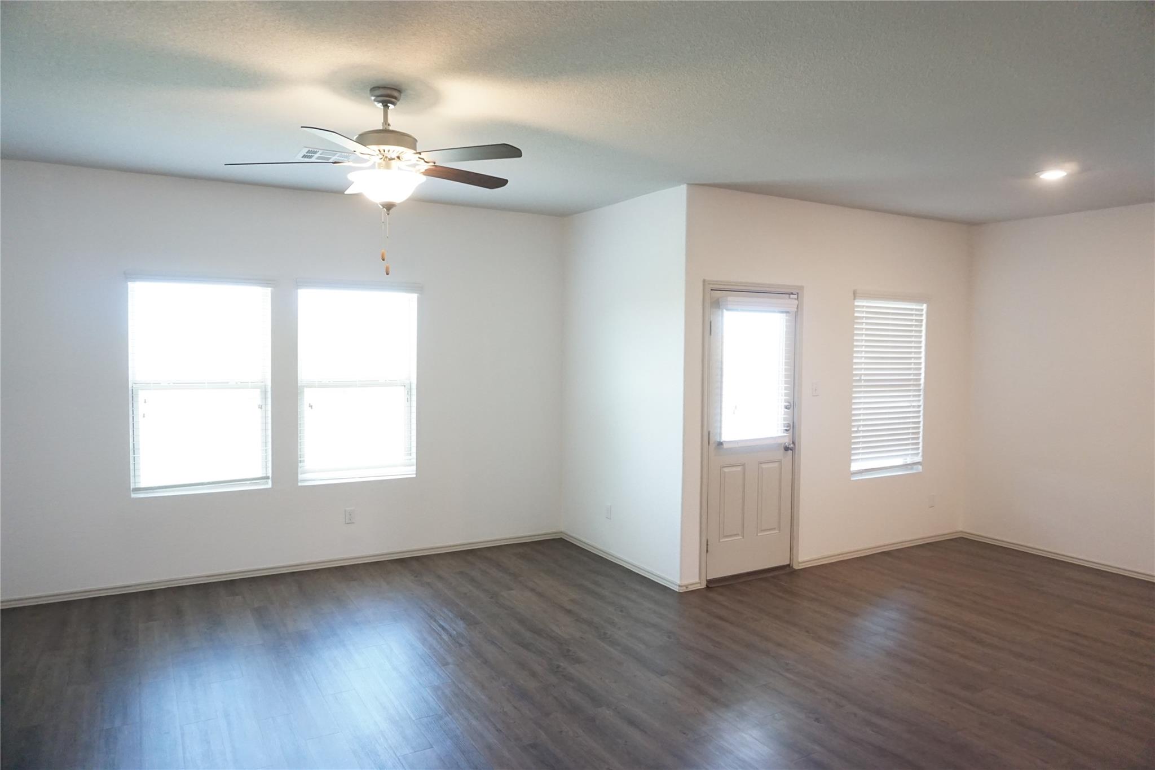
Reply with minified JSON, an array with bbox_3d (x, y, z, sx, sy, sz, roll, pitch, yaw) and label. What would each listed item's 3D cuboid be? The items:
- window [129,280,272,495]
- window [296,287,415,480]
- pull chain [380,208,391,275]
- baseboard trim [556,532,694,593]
[{"bbox_3d":[-2.536,0.005,5.218,0.890,1.435,0.070,-1,4,-30],"label":"window"},{"bbox_3d":[-1.628,-0.015,5.748,0.895,1.435,0.070,-1,4,-30],"label":"window"},{"bbox_3d":[-0.820,-0.615,3.287,0.045,0.287,0.035,0,3,-14],"label":"pull chain"},{"bbox_3d":[0.353,1.331,6.015,0.188,0.060,1.679,-1,4,-30],"label":"baseboard trim"}]

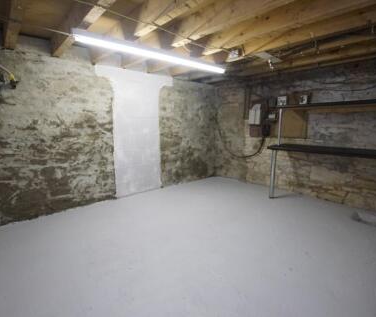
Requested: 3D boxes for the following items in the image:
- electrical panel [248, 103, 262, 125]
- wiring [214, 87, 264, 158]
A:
[{"bbox_3d":[1.095,-0.727,3.218,0.185,0.330,0.120,9,13,41],"label":"electrical panel"},{"bbox_3d":[0.875,-0.569,3.471,0.920,1.120,0.140,9,13,41],"label":"wiring"}]

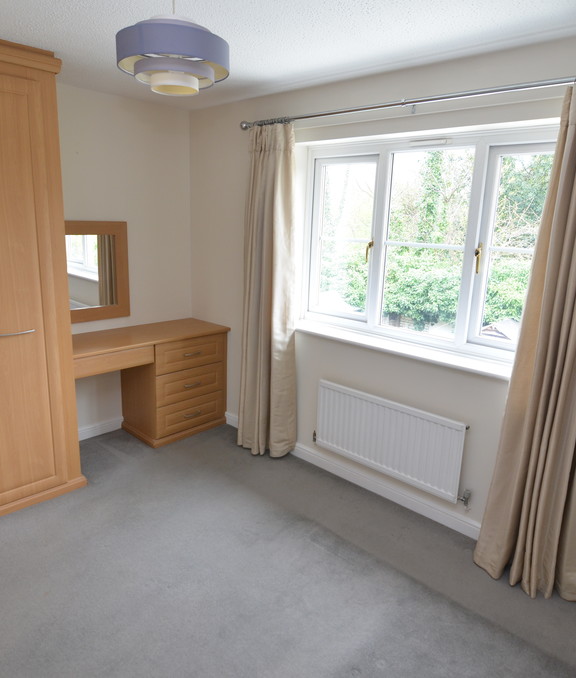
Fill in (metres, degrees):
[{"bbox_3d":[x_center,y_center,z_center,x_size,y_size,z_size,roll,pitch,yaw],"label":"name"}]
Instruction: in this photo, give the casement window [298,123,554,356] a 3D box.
[{"bbox_3d":[0.754,-0.546,2.621,1.664,1.140,0.110,14,17,39],"label":"casement window"}]

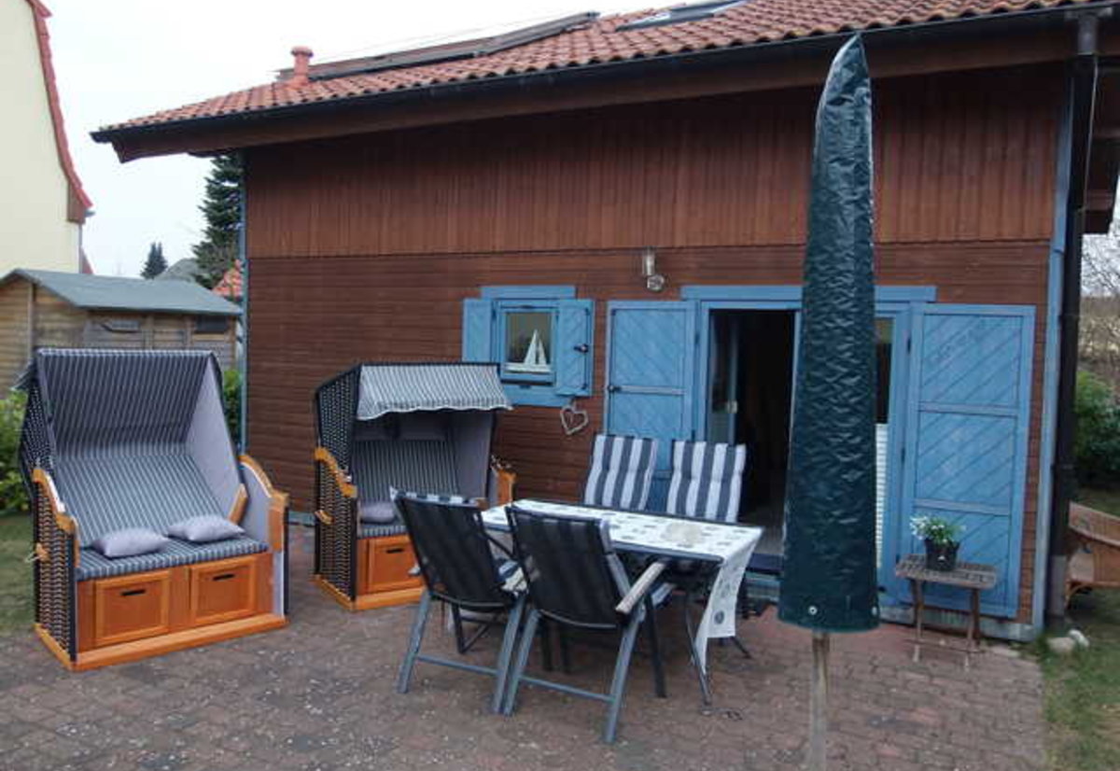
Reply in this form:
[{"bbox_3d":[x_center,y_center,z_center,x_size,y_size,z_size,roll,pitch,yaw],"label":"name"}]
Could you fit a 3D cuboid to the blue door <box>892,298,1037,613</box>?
[{"bbox_3d":[2.558,0.455,5.345,0.694,1.938,0.045,3,4,26],"label":"blue door"}]

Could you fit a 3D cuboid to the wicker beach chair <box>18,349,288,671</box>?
[{"bbox_3d":[-2.554,0.617,5.229,1.186,1.640,1.330,-2,4,-44],"label":"wicker beach chair"}]

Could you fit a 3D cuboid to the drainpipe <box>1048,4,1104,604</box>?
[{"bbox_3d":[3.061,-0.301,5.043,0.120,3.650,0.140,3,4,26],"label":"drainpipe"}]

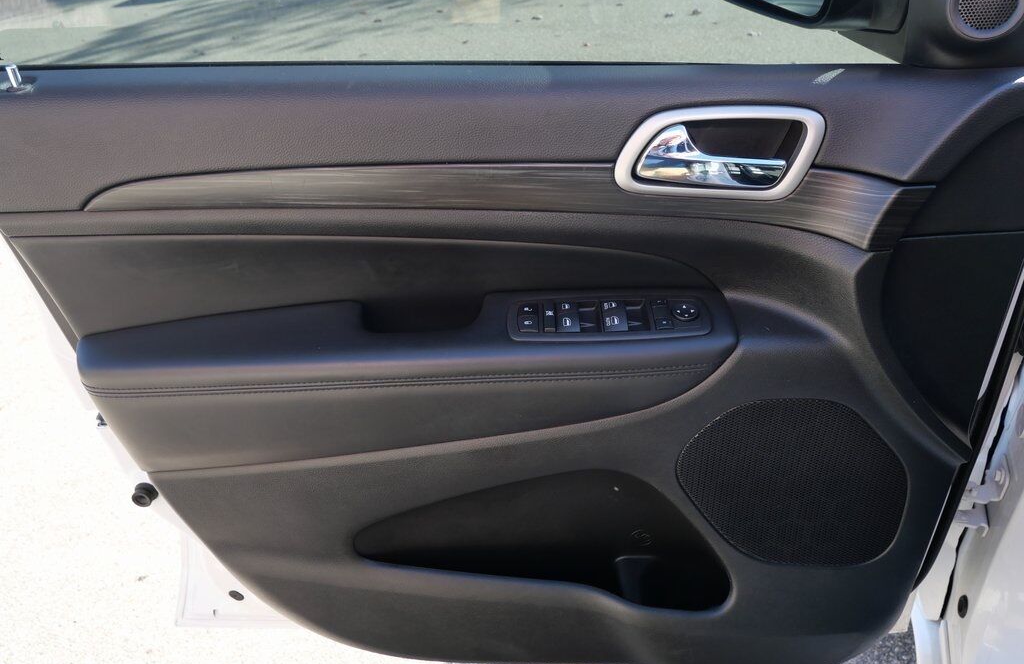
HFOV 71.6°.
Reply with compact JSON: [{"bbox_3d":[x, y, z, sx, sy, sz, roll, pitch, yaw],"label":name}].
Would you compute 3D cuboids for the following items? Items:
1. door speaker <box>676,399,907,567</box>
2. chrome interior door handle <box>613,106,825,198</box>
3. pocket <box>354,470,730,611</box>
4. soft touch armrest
[{"bbox_3d":[0.297,0.159,0.761,0.238,0.222,0.030,0,29,1],"label":"door speaker"},{"bbox_3d":[0.174,-0.151,0.602,0.174,0.078,0.035,0,29,1],"label":"chrome interior door handle"},{"bbox_3d":[0.032,0.223,0.778,0.395,0.180,0.080,0,29,1],"label":"pocket"},{"bbox_3d":[-0.097,0.053,0.715,0.590,0.160,0.110,0,29,1],"label":"soft touch armrest"}]

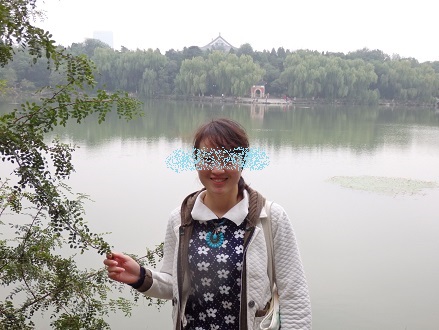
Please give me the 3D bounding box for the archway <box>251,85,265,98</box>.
[{"bbox_3d":[11.353,-21.691,150.889,4.000,3.800,1.800,2,8,4],"label":"archway"}]

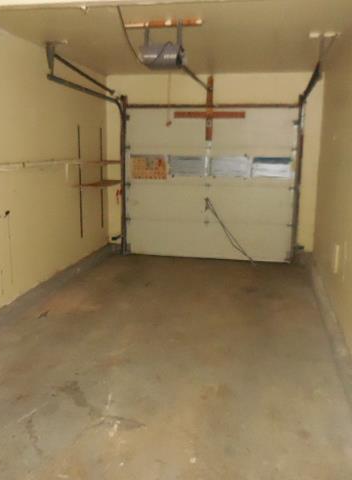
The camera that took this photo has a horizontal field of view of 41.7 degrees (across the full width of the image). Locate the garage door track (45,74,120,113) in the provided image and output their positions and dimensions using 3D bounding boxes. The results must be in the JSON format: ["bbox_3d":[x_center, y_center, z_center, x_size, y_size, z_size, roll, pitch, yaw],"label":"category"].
[{"bbox_3d":[-0.965,-1.642,5.293,0.070,0.160,2.120,3,12,11],"label":"garage door track"}]

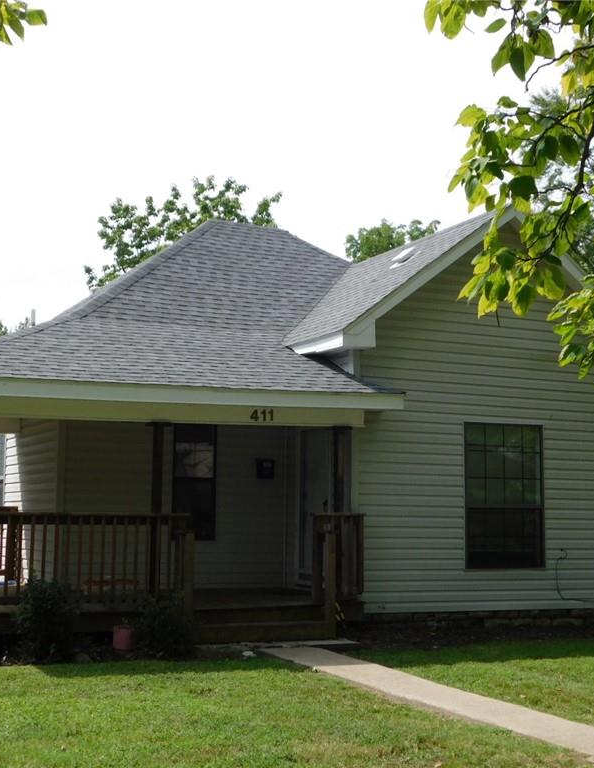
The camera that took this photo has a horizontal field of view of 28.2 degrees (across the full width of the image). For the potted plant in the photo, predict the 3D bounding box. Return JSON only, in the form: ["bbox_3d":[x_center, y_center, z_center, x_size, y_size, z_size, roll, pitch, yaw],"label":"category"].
[{"bbox_3d":[-1.763,2.565,12.021,0.240,0.325,0.240,3,-7,-25],"label":"potted plant"}]

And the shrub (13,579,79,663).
[{"bbox_3d":[-2.467,2.329,11.654,0.640,0.810,0.620,3,-7,-25],"label":"shrub"}]

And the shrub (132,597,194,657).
[{"bbox_3d":[-1.372,2.502,12.158,0.610,0.630,0.580,0,-6,0],"label":"shrub"}]

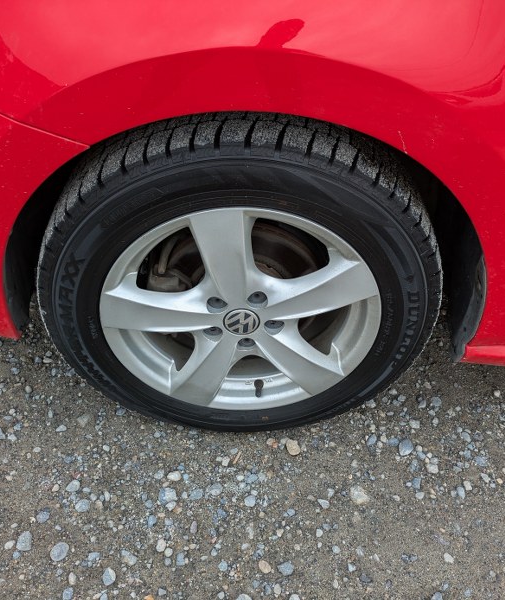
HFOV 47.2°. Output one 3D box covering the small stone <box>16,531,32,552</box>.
[{"bbox_3d":[-0.348,0.371,0.886,0.022,0.014,0.029,-7,44,-11],"label":"small stone"}]

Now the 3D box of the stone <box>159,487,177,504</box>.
[{"bbox_3d":[-0.140,0.322,0.950,0.029,0.016,0.026,-7,44,-11],"label":"stone"}]

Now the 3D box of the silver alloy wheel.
[{"bbox_3d":[-0.018,-0.010,0.910,0.412,0.412,0.150,0,42,-1],"label":"silver alloy wheel"}]

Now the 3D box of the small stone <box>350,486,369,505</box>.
[{"bbox_3d":[0.176,0.325,0.963,0.027,0.017,0.033,-20,46,-22],"label":"small stone"}]

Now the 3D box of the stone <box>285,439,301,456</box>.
[{"bbox_3d":[0.073,0.263,1.028,0.020,0.013,0.031,-10,44,-14],"label":"stone"}]

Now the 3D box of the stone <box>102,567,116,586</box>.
[{"bbox_3d":[-0.212,0.410,0.854,0.017,0.011,0.024,-1,43,-4],"label":"stone"}]

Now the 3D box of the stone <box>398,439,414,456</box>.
[{"bbox_3d":[0.274,0.264,1.032,0.027,0.017,0.030,0,42,-1],"label":"stone"}]

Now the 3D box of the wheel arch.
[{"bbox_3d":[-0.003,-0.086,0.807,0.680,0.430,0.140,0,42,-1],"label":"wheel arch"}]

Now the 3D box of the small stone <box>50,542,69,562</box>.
[{"bbox_3d":[-0.294,0.385,0.882,0.024,0.017,0.028,12,43,11],"label":"small stone"}]

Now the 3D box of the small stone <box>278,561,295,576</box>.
[{"bbox_3d":[0.050,0.406,0.872,0.024,0.013,0.020,3,43,0],"label":"small stone"}]

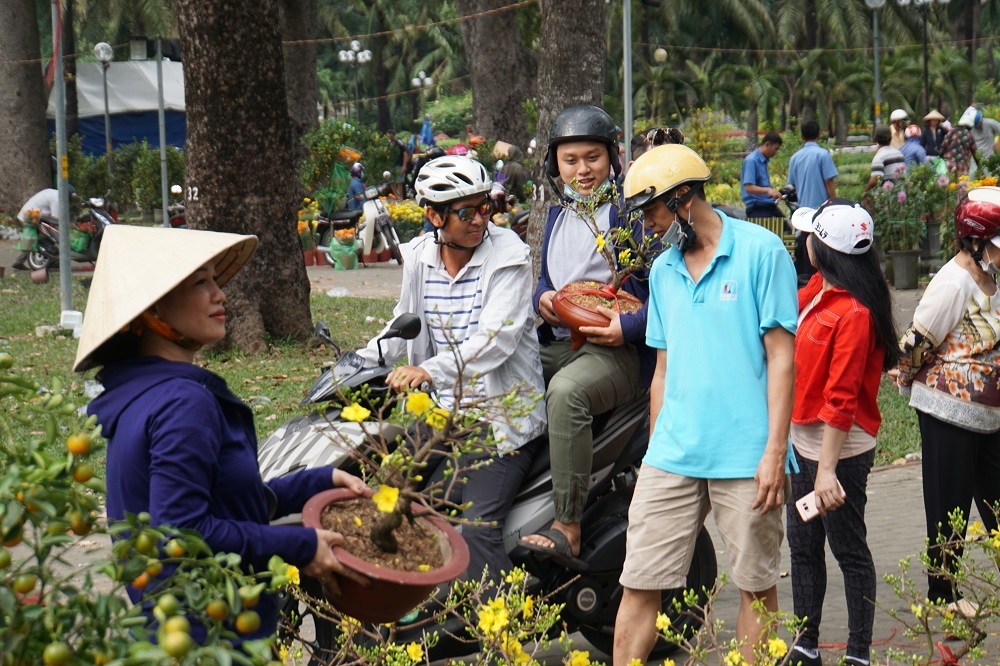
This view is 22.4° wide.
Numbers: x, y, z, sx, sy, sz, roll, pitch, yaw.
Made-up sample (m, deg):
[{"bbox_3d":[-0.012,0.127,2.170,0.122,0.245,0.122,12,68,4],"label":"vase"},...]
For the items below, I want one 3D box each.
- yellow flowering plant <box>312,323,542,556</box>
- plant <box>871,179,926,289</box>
[{"bbox_3d":[-0.139,0.204,4.850,0.430,0.430,0.420,0,5,0],"label":"yellow flowering plant"},{"bbox_3d":[3.945,-0.982,24.950,0.560,1.080,0.560,-2,5,0],"label":"plant"}]

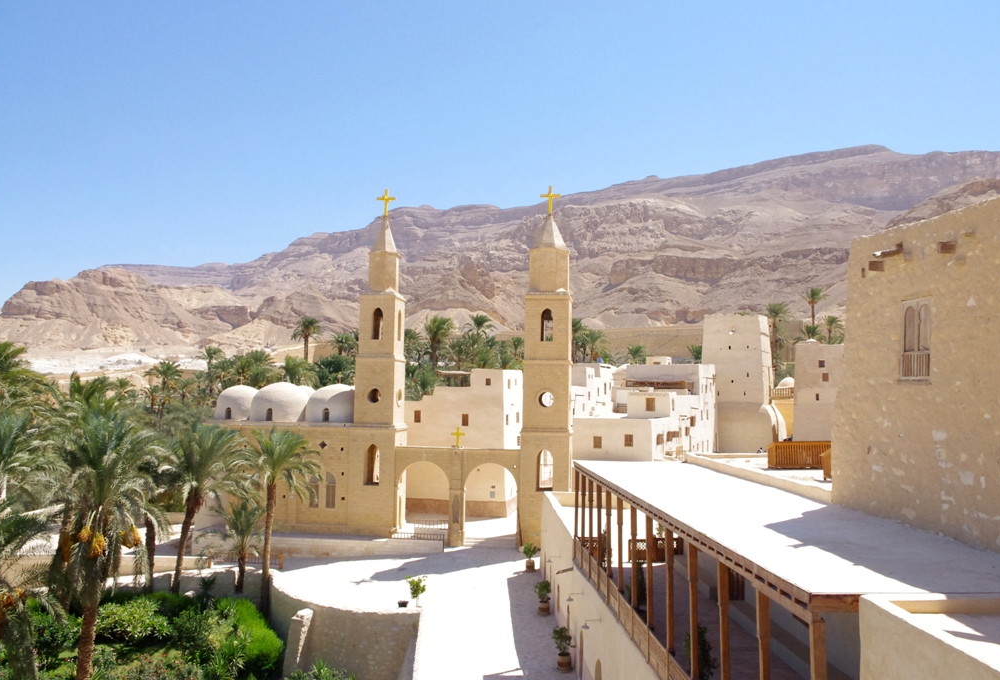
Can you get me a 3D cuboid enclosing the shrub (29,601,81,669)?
[{"bbox_3d":[-21.607,14.219,37.200,2.137,3.092,2.030,3,-5,-30],"label":"shrub"}]

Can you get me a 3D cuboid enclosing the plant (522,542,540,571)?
[{"bbox_3d":[1.993,13.724,48.657,1.050,1.620,1.050,1,-5,-2],"label":"plant"}]

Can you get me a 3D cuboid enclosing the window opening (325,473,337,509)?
[{"bbox_3d":[-12.514,11.128,56.768,0.800,2.600,0.250,0,-5,5],"label":"window opening"}]

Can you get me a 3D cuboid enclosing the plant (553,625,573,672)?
[{"bbox_3d":[2.494,12.313,30.644,0.800,1.750,0.800,1,-5,-2],"label":"plant"}]

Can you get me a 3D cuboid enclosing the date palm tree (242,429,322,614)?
[{"bbox_3d":[-12.705,10.586,44.600,4.275,10.814,4.275,2,-5,-16],"label":"date palm tree"}]

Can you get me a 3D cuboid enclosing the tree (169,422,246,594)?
[{"bbox_3d":[-17.085,10.197,44.800,4.172,10.698,4.172,2,-5,-21],"label":"tree"}]

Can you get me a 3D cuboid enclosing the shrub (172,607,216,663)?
[{"bbox_3d":[-15.105,14.543,37.800,2.063,2.555,2.063,2,-5,-22],"label":"shrub"}]

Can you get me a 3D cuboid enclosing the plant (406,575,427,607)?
[{"bbox_3d":[-4.334,13.013,39.875,1.000,1.500,1.000,1,-5,-2],"label":"plant"}]

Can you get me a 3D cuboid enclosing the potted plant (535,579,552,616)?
[{"bbox_3d":[2.064,12.242,36.400,0.836,1.807,0.794,0,-5,3],"label":"potted plant"}]

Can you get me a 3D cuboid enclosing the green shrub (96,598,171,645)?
[{"bbox_3d":[-19.496,14.859,40.800,3.481,2.163,2.785,3,-5,-26],"label":"green shrub"}]

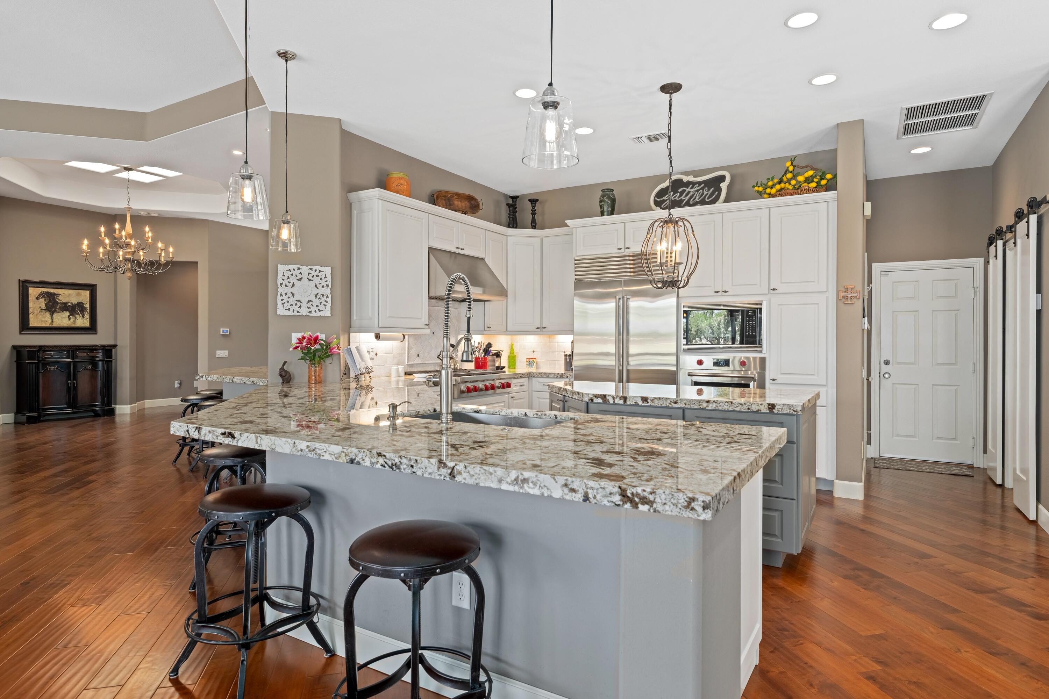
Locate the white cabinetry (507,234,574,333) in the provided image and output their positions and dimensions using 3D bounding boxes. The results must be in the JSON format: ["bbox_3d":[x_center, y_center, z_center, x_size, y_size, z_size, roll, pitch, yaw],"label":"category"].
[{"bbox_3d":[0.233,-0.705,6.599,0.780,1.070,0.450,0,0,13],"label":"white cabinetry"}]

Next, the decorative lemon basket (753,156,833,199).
[{"bbox_3d":[2.431,-1.514,5.245,0.670,0.430,0.360,0,1,31],"label":"decorative lemon basket"}]

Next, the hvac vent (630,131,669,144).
[{"bbox_3d":[1.126,-1.856,5.125,0.365,0.025,0.225,0,1,31],"label":"hvac vent"}]

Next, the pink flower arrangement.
[{"bbox_3d":[-1.653,-0.003,4.620,0.400,0.265,0.330,0,0,-14],"label":"pink flower arrangement"}]

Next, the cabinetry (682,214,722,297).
[{"bbox_3d":[1.758,-0.858,5.593,0.380,0.745,0.480,1,1,31],"label":"cabinetry"}]

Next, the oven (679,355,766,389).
[{"bbox_3d":[1.950,0.421,5.579,0.757,0.715,0.600,0,1,31],"label":"oven"}]

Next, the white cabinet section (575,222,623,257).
[{"bbox_3d":[0.910,-1.113,6.155,0.528,0.287,0.560,1,1,30],"label":"white cabinet section"}]

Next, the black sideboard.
[{"bbox_3d":[-7.231,0.527,9.244,0.410,1.170,1.250,1,1,31],"label":"black sideboard"}]

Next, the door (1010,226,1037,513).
[{"bbox_3d":[3.739,0.118,4.353,0.040,2.165,0.530,0,1,31],"label":"door"}]

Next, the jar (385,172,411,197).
[{"bbox_3d":[-1.141,-1.442,5.257,0.225,0.310,0.225,0,1,0],"label":"jar"}]

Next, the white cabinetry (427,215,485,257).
[{"bbox_3d":[-0.784,-1.112,5.868,0.320,0.310,0.915,0,1,31],"label":"white cabinetry"}]

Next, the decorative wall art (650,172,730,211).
[{"bbox_3d":[1.631,-1.515,5.790,0.808,0.385,0.060,1,1,31],"label":"decorative wall art"}]

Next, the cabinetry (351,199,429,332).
[{"bbox_3d":[-1.171,-0.692,5.113,0.340,1.075,0.620,1,1,31],"label":"cabinetry"}]

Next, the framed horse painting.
[{"bbox_3d":[-7.164,-0.636,9.004,0.050,0.800,1.000,1,1,31],"label":"framed horse painting"}]

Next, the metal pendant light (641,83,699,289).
[{"bbox_3d":[1.004,-1.114,4.047,0.395,1.395,0.395,1,1,31],"label":"metal pendant light"}]

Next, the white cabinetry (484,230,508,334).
[{"bbox_3d":[-0.443,-0.737,6.442,0.320,1.070,0.420,0,1,31],"label":"white cabinetry"}]

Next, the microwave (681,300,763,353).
[{"bbox_3d":[1.900,-0.205,5.502,0.720,0.475,0.420,1,1,31],"label":"microwave"}]

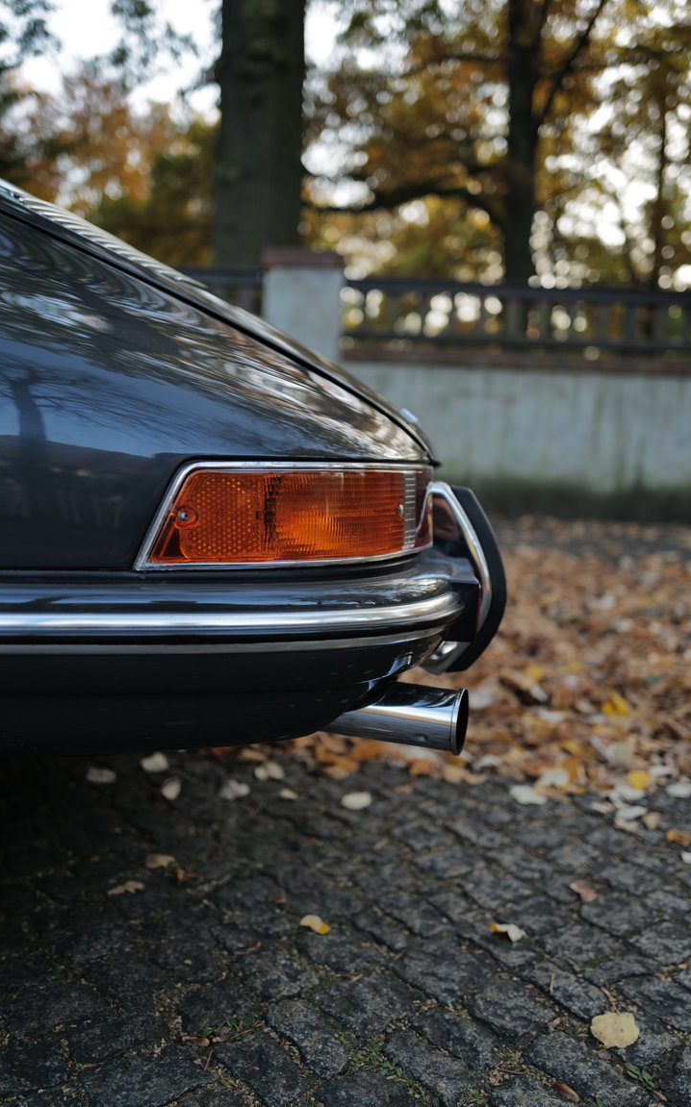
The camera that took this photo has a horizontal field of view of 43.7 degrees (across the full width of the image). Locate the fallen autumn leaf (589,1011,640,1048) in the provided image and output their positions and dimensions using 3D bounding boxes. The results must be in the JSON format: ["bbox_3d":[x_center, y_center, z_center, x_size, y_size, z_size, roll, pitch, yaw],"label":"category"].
[{"bbox_3d":[0.321,0.568,1.027,0.054,0.010,0.072,5,8,16],"label":"fallen autumn leaf"}]

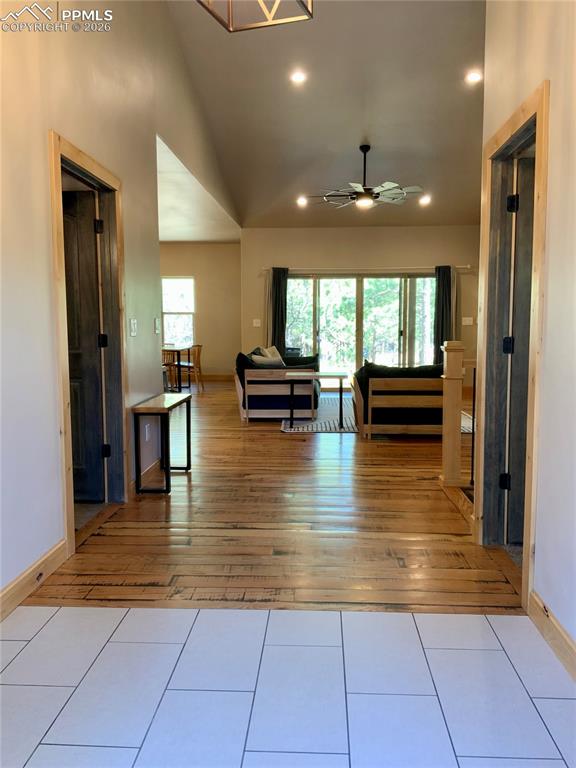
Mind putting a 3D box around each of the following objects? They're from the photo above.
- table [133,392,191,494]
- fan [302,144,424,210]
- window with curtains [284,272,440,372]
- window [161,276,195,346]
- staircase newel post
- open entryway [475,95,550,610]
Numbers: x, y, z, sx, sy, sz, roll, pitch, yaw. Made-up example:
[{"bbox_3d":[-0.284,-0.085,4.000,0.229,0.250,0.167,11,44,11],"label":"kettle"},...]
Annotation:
[{"bbox_3d":[-0.953,0.443,4.991,0.255,0.622,0.800,0,6,3],"label":"table"},{"bbox_3d":[0.998,-2.667,8.283,1.520,0.780,1.520,0,6,3],"label":"fan"},{"bbox_3d":[1.227,-0.872,10.939,3.000,2.020,0.130,0,6,3],"label":"window with curtains"},{"bbox_3d":[-2.156,-1.391,12.702,0.700,1.430,0.110,0,6,3],"label":"window"},{"bbox_3d":[1.231,0.219,4.825,0.160,1.080,0.160,0,6,3],"label":"staircase newel post"},{"bbox_3d":[1.077,-0.132,3.021,0.150,2.145,0.910,0,6,3],"label":"open entryway"}]

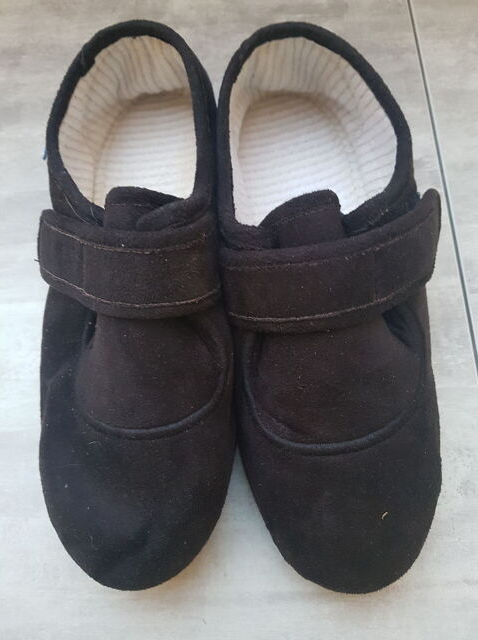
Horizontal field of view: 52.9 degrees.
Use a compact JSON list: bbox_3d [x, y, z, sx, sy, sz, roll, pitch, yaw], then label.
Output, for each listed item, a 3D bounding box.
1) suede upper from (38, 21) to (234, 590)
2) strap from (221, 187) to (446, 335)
[{"bbox_3d":[-0.052,-0.016,0.230,0.099,0.075,0.270,-1,74,1],"label":"suede upper"},{"bbox_3d":[0.042,-0.030,0.219,0.104,0.039,0.054,-8,74,-1],"label":"strap"}]

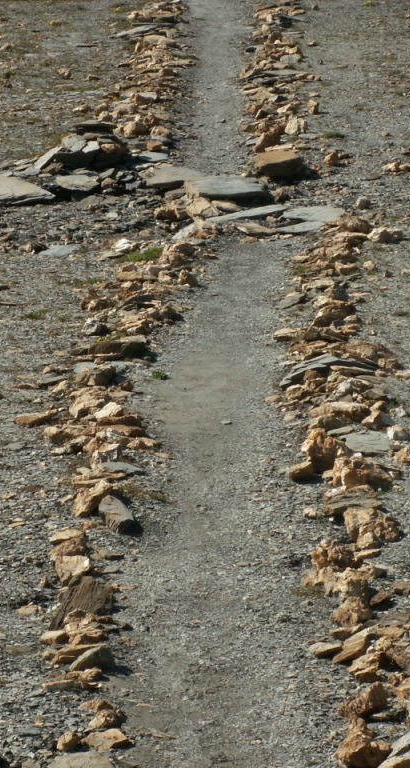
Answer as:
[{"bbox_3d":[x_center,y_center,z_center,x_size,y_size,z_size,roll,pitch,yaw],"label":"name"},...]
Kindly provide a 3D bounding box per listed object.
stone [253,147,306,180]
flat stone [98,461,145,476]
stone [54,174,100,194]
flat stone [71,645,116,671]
[{"bbox_3d":[0.562,-1.672,26.525,0.390,0.170,0.380,0,12,0],"label":"stone"},{"bbox_3d":[-0.413,0.413,17.041,0.220,0.035,0.170,0,12,0],"label":"flat stone"},{"bbox_3d":[-0.952,-1.482,25.873,0.340,0.075,0.320,0,12,0],"label":"stone"},{"bbox_3d":[-0.448,1.094,13.907,0.180,0.085,0.120,0,12,0],"label":"flat stone"}]

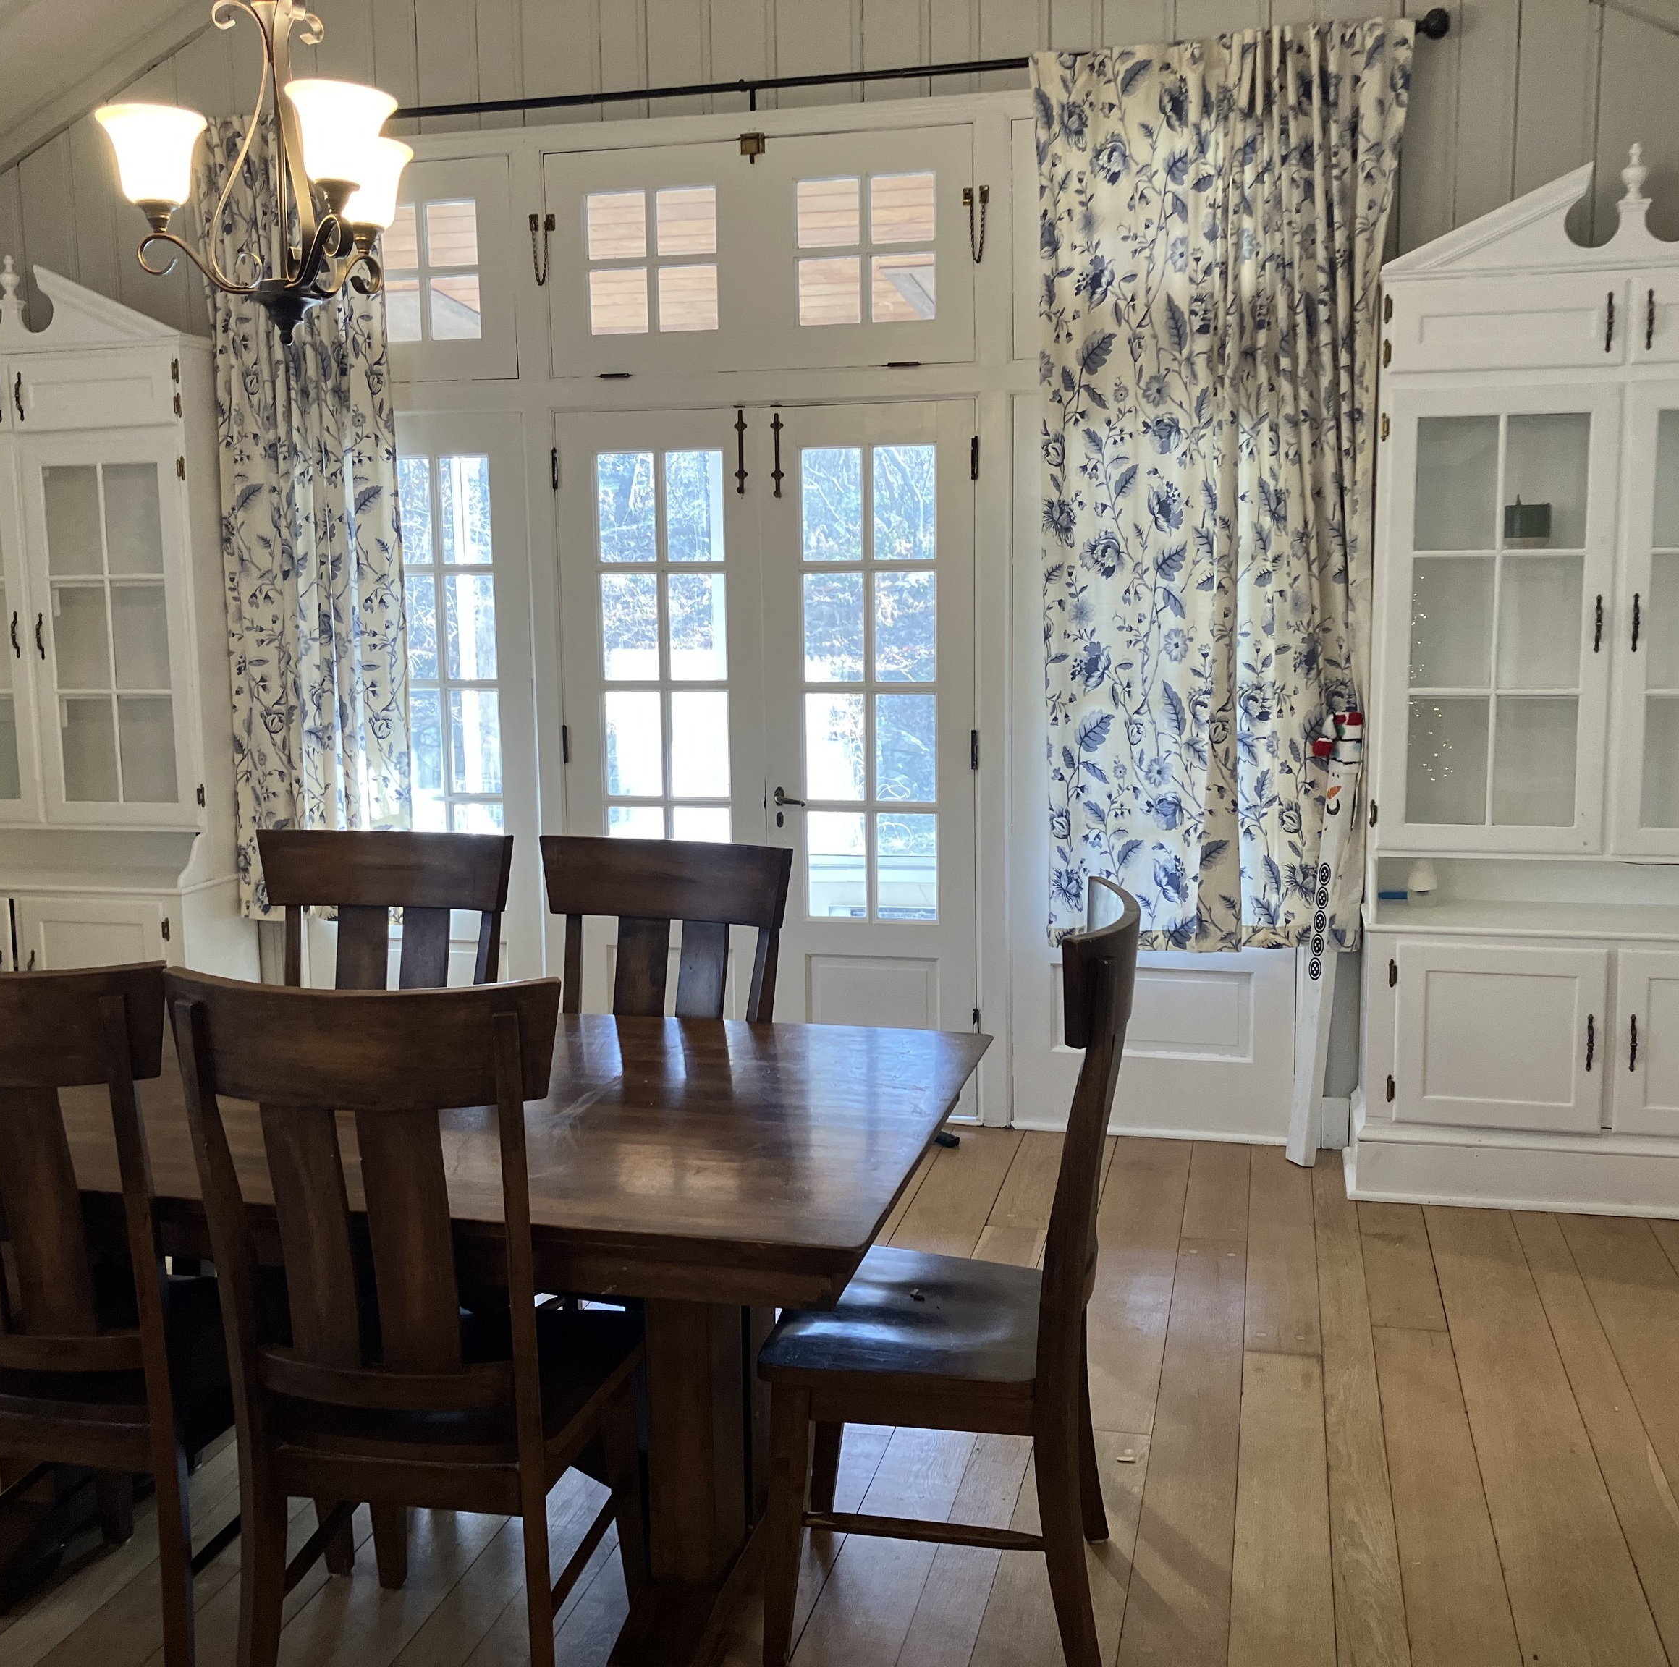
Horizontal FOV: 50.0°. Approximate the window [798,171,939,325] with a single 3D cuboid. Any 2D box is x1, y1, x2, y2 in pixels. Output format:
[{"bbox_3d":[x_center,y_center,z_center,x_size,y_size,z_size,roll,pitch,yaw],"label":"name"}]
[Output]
[{"bbox_3d":[0.072,-1.592,4.910,0.394,0.402,0.035,1,9,14],"label":"window"}]

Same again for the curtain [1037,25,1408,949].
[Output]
[{"bbox_3d":[0.974,-0.840,4.695,0.900,2.360,0.110,1,9,14],"label":"curtain"}]

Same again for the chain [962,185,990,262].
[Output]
[{"bbox_3d":[0.366,-1.629,4.807,0.073,0.206,0.025,1,9,14],"label":"chain"}]

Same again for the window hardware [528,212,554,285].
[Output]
[{"bbox_3d":[-0.844,-1.655,5.100,0.076,0.199,0.025,1,9,14],"label":"window hardware"}]

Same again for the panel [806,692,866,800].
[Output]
[{"bbox_3d":[-0.011,-0.248,5.134,0.166,0.306,0.015,1,9,14],"label":"panel"}]

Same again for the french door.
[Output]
[{"bbox_3d":[-0.204,-0.203,5.194,1.226,2.024,0.050,1,9,14],"label":"french door"}]

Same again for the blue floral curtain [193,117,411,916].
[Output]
[{"bbox_3d":[-1.557,-0.898,5.307,0.650,2.350,0.110,1,9,14],"label":"blue floral curtain"}]

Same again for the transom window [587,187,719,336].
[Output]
[{"bbox_3d":[-0.524,-1.606,5.054,0.386,0.398,0.035,1,9,14],"label":"transom window"}]

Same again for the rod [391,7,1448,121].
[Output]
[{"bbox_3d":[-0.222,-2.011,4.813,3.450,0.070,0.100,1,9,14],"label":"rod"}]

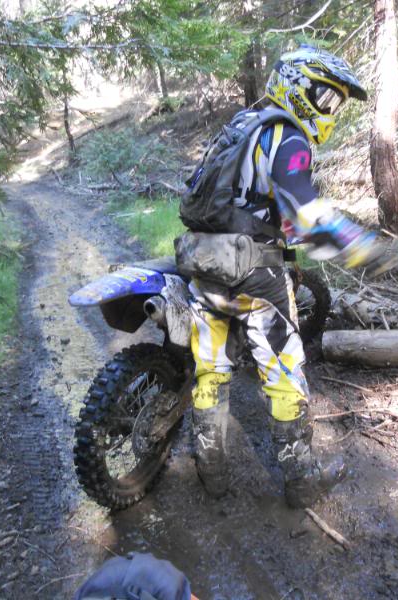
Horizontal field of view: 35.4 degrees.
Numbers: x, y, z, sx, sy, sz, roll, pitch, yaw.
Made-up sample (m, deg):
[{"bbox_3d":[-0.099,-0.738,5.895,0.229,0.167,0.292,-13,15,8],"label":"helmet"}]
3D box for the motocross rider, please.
[{"bbox_3d":[0.316,-0.093,2.360,0.720,1.730,0.600,-9,17,-23],"label":"motocross rider"}]

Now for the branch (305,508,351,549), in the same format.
[{"bbox_3d":[0.483,0.854,2.352,0.028,0.026,0.246,-12,21,-25],"label":"branch"}]

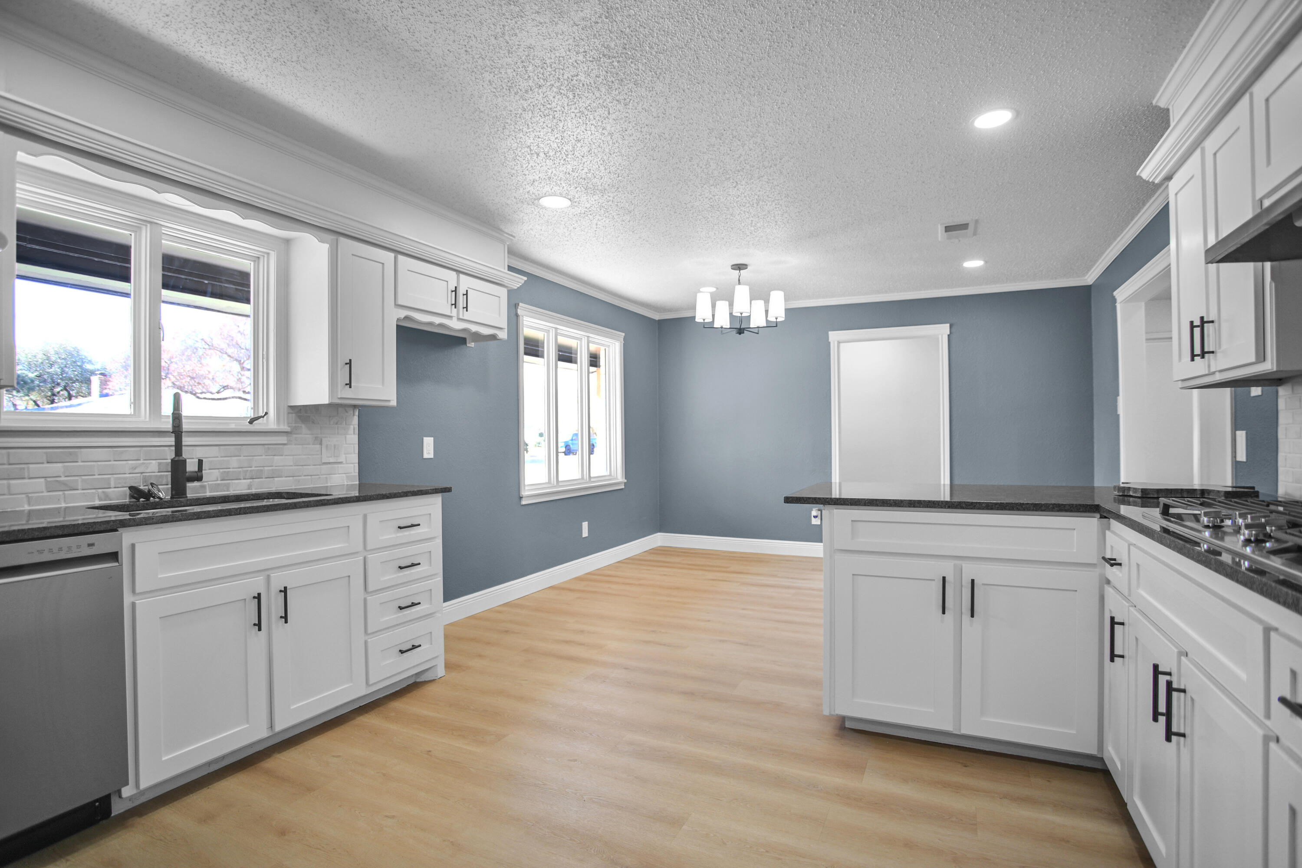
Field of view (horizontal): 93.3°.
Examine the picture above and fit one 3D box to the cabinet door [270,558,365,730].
[{"bbox_3d":[-1.272,0.789,2.368,0.032,0.567,0.382,-1,0,27],"label":"cabinet door"}]

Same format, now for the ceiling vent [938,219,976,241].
[{"bbox_3d":[1.960,-1.290,3.929,0.220,0.025,0.360,-1,0,27],"label":"ceiling vent"}]

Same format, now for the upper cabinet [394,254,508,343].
[{"bbox_3d":[-1.217,-0.727,3.471,0.345,0.330,0.840,-1,0,27],"label":"upper cabinet"}]

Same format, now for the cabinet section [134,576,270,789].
[{"bbox_3d":[-1.454,0.787,2.007,0.032,0.569,0.380,-1,0,27],"label":"cabinet section"}]

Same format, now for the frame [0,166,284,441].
[{"bbox_3d":[-1.970,-0.456,2.400,0.100,0.920,1.090,-1,0,27],"label":"frame"}]

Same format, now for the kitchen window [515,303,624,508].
[{"bbox_3d":[-0.595,-0.212,5.086,0.110,1.445,1.555,-1,0,27],"label":"kitchen window"}]

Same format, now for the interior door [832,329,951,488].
[{"bbox_3d":[2.146,0.099,5.555,1.004,2.100,0.110,-1,0,21],"label":"interior door"}]

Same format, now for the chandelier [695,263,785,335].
[{"bbox_3d":[0.680,-1.024,4.704,0.690,0.516,0.670,-1,0,8],"label":"chandelier"}]

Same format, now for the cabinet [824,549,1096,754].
[{"bbox_3d":[1.171,0.763,2.420,0.860,0.613,0.520,-1,0,21],"label":"cabinet"}]

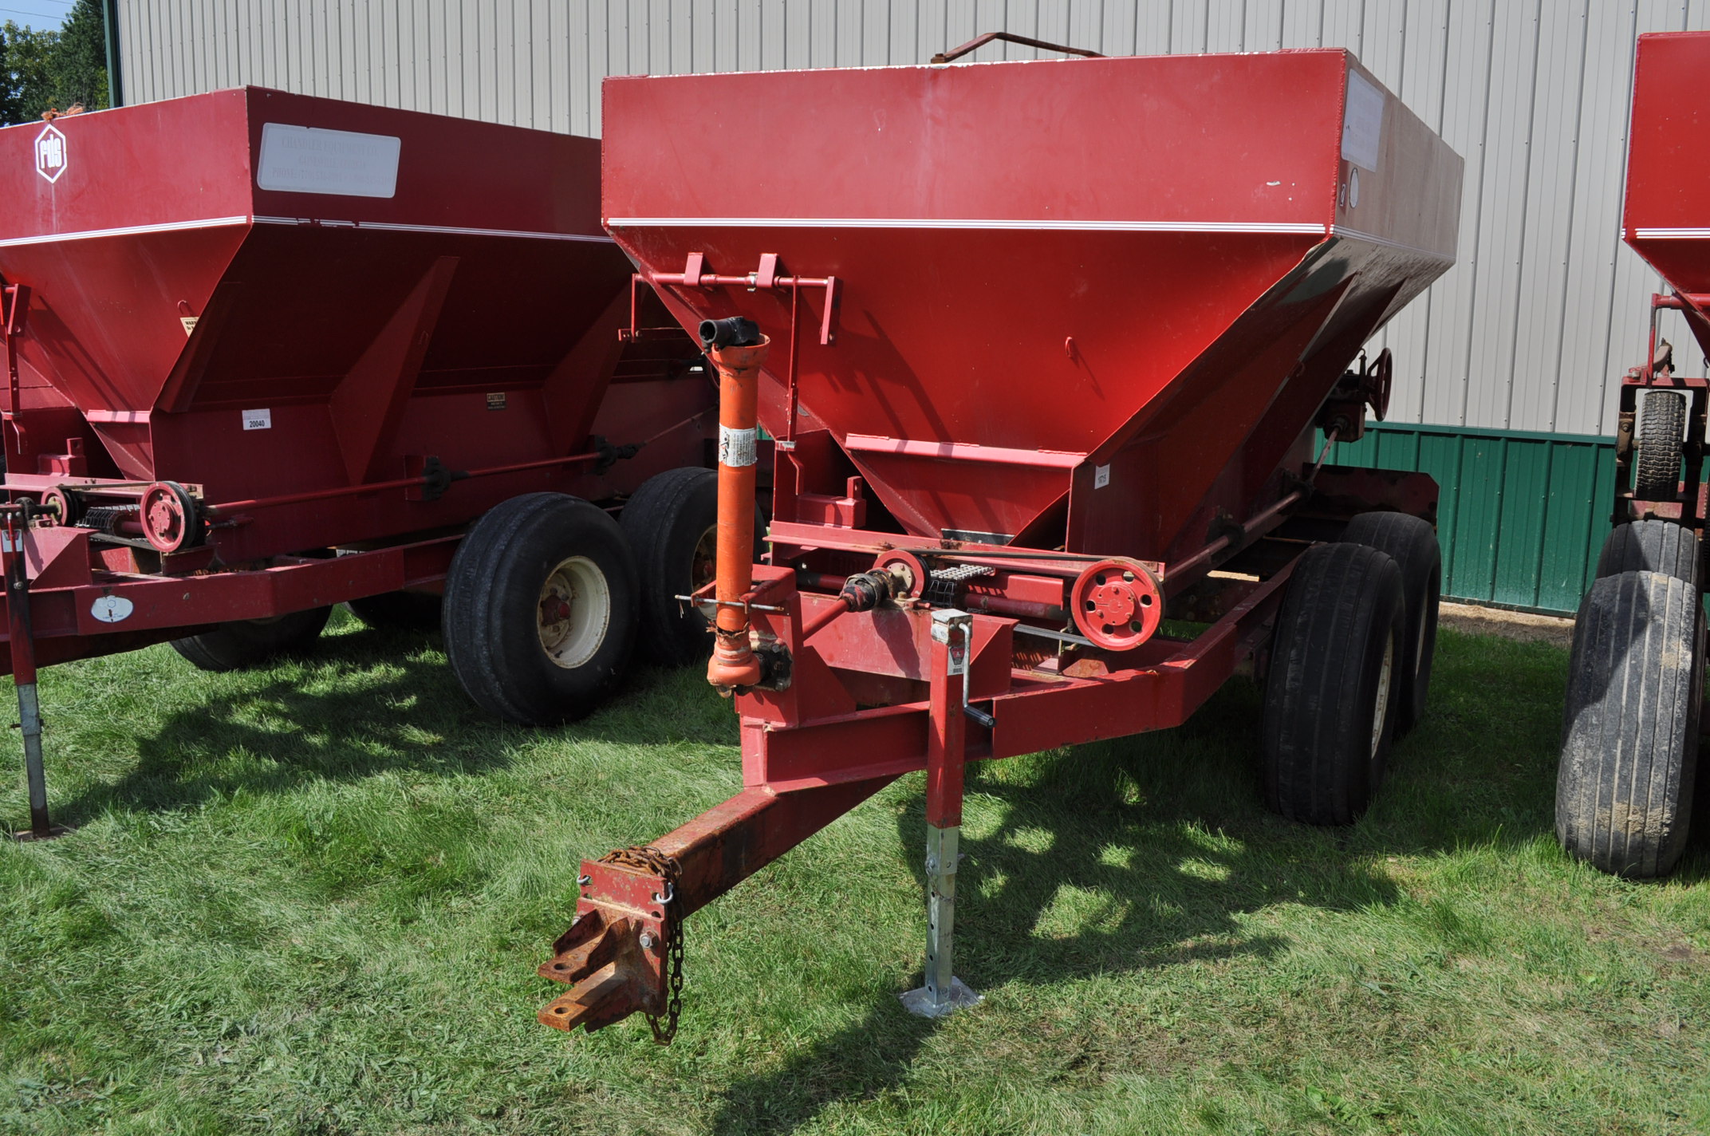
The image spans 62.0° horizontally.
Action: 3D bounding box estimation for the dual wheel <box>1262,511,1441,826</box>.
[{"bbox_3d":[1.724,0.295,4.869,0.316,0.880,1.808,8,13,27],"label":"dual wheel"}]

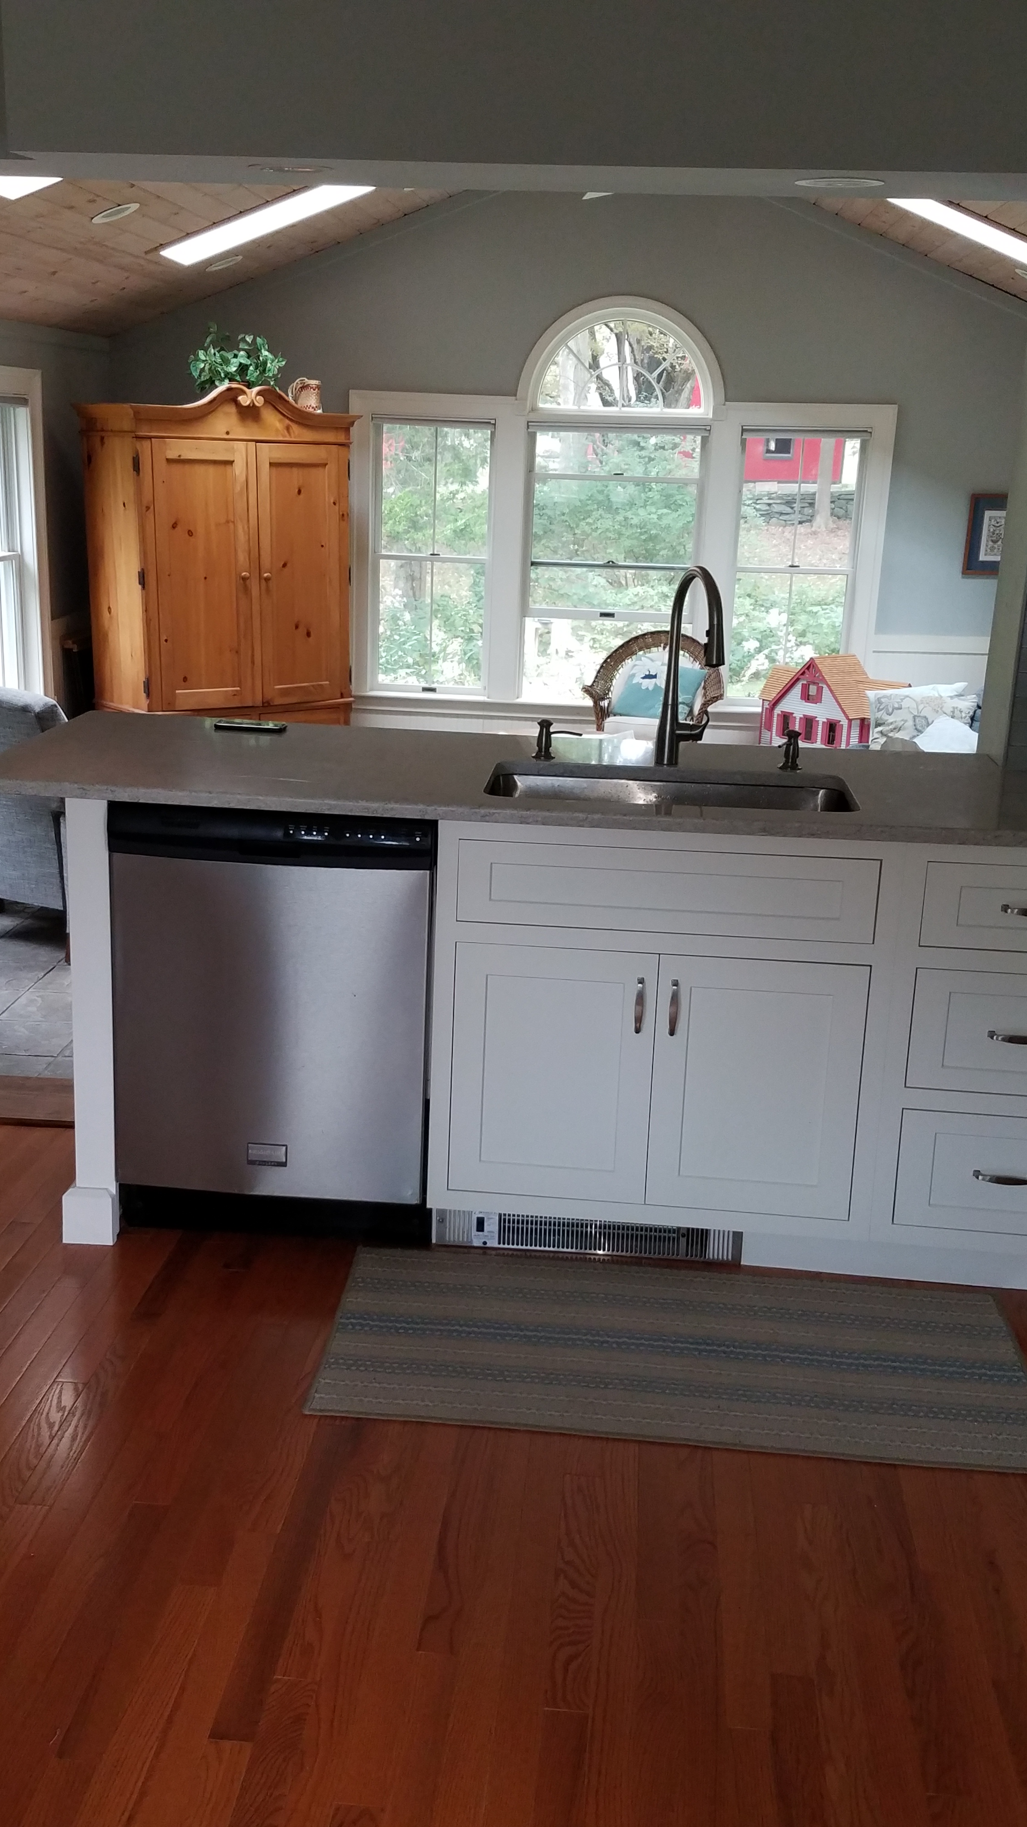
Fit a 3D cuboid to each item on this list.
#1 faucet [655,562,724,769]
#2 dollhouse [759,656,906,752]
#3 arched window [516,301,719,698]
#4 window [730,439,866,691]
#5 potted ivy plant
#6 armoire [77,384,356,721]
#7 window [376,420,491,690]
[{"bbox_3d":[0.370,-0.477,2.714,0.100,0.400,0.215,-3,17,-17],"label":"faucet"},{"bbox_3d":[1.339,-0.886,5.736,0.430,0.399,0.680,-12,22,-40],"label":"dollhouse"},{"bbox_3d":[0.560,-2.160,7.291,1.037,2.014,0.120,2,16,2],"label":"arched window"},{"bbox_3d":[1.511,-1.848,7.345,0.665,1.375,0.100,2,16,2],"label":"window"},{"bbox_3d":[-1.348,-2.650,6.706,0.474,0.415,0.400,-8,19,-30],"label":"potted ivy plant"},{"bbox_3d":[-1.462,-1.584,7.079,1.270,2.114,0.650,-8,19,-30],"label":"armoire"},{"bbox_3d":[-0.443,-1.910,7.404,0.635,1.405,0.100,2,16,2],"label":"window"}]

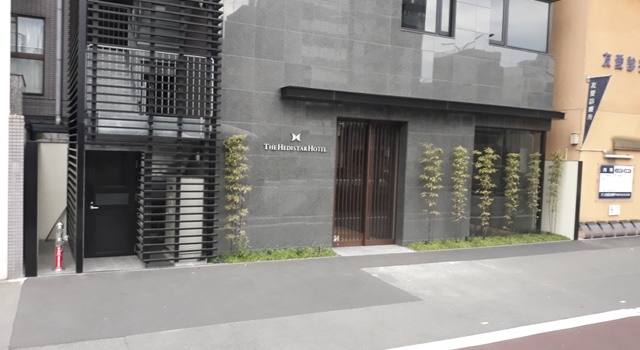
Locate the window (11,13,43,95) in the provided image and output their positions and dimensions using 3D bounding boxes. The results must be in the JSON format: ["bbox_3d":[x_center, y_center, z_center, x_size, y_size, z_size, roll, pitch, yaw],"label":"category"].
[{"bbox_3d":[-7.131,-2.850,11.787,1.120,1.860,0.130,1,3,-26],"label":"window"}]

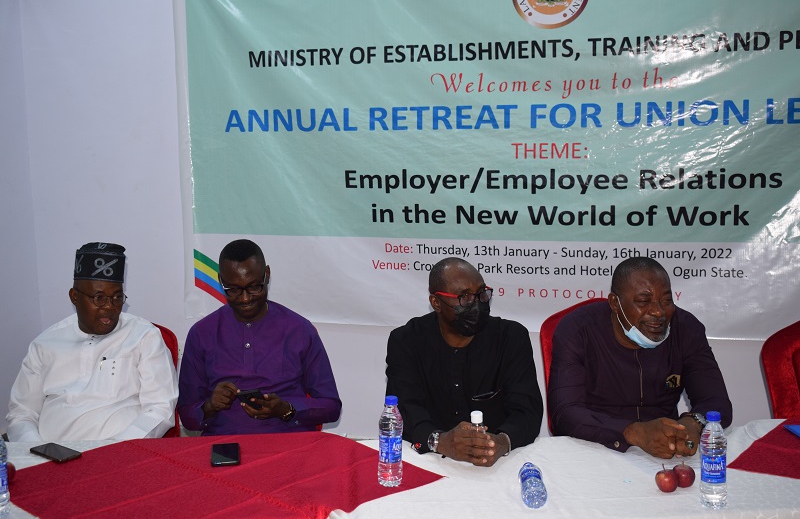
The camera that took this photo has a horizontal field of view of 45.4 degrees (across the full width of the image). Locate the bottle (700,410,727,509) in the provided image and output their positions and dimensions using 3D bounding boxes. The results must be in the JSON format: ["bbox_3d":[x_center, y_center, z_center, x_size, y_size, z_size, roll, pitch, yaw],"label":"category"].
[{"bbox_3d":[0.765,0.484,2.317,0.063,0.230,0.063,-1,7,0],"label":"bottle"}]

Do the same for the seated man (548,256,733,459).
[{"bbox_3d":[0.729,0.646,2.842,0.554,1.280,0.680,0,7,2],"label":"seated man"}]

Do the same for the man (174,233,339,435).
[{"bbox_3d":[-0.443,0.627,2.961,0.515,1.310,0.680,0,7,2],"label":"man"}]

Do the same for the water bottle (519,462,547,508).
[{"bbox_3d":[0.336,0.557,2.440,0.063,0.063,0.230,0,7,3],"label":"water bottle"}]

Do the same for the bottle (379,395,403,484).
[{"bbox_3d":[-0.025,0.471,2.484,0.063,0.230,0.063,-1,7,0],"label":"bottle"}]

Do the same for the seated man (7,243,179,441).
[{"bbox_3d":[-0.974,0.632,2.961,0.547,1.310,0.680,0,7,1],"label":"seated man"}]

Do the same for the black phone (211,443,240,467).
[{"bbox_3d":[-0.496,0.556,2.726,0.078,0.009,0.163,-2,7,-10],"label":"black phone"}]

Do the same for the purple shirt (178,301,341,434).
[{"bbox_3d":[-0.445,0.445,3.059,0.505,0.620,0.400,0,7,2],"label":"purple shirt"}]

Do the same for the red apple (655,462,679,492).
[{"bbox_3d":[0.678,0.556,2.423,0.057,0.062,0.057,-1,7,0],"label":"red apple"}]

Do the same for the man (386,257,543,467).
[{"bbox_3d":[0.200,0.648,2.862,0.475,1.280,0.680,0,7,5],"label":"man"}]

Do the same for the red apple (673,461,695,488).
[{"bbox_3d":[0.730,0.553,2.449,0.057,0.062,0.057,-1,7,0],"label":"red apple"}]

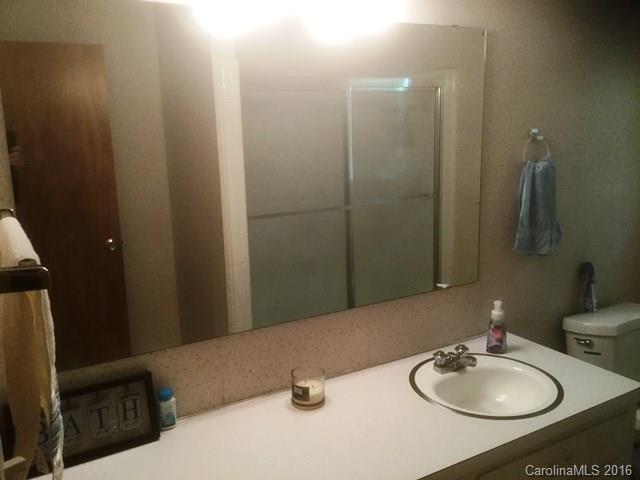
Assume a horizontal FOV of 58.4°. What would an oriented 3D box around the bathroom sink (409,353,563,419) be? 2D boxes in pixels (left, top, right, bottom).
[{"bbox_3d":[0.525,0.533,1.850,0.490,0.170,0.475,-7,13,-29],"label":"bathroom sink"}]

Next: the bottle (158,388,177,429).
[{"bbox_3d":[-0.423,0.469,1.578,0.053,0.106,0.053,-4,11,-16],"label":"bottle"}]

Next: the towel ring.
[{"bbox_3d":[0.805,-0.338,2.146,0.152,0.165,0.060,-7,13,-29],"label":"towel ring"}]

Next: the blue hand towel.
[{"bbox_3d":[0.828,-0.126,2.183,0.210,0.348,0.070,-7,13,-29],"label":"blue hand towel"}]

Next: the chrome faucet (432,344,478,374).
[{"bbox_3d":[0.474,0.404,1.925,0.152,0.067,0.152,-7,13,-29],"label":"chrome faucet"}]

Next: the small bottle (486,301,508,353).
[{"bbox_3d":[0.644,0.313,2.071,0.068,0.182,0.060,2,11,18],"label":"small bottle"}]

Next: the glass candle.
[{"bbox_3d":[-0.034,0.443,1.709,0.099,0.091,0.099,-1,11,0],"label":"glass candle"}]

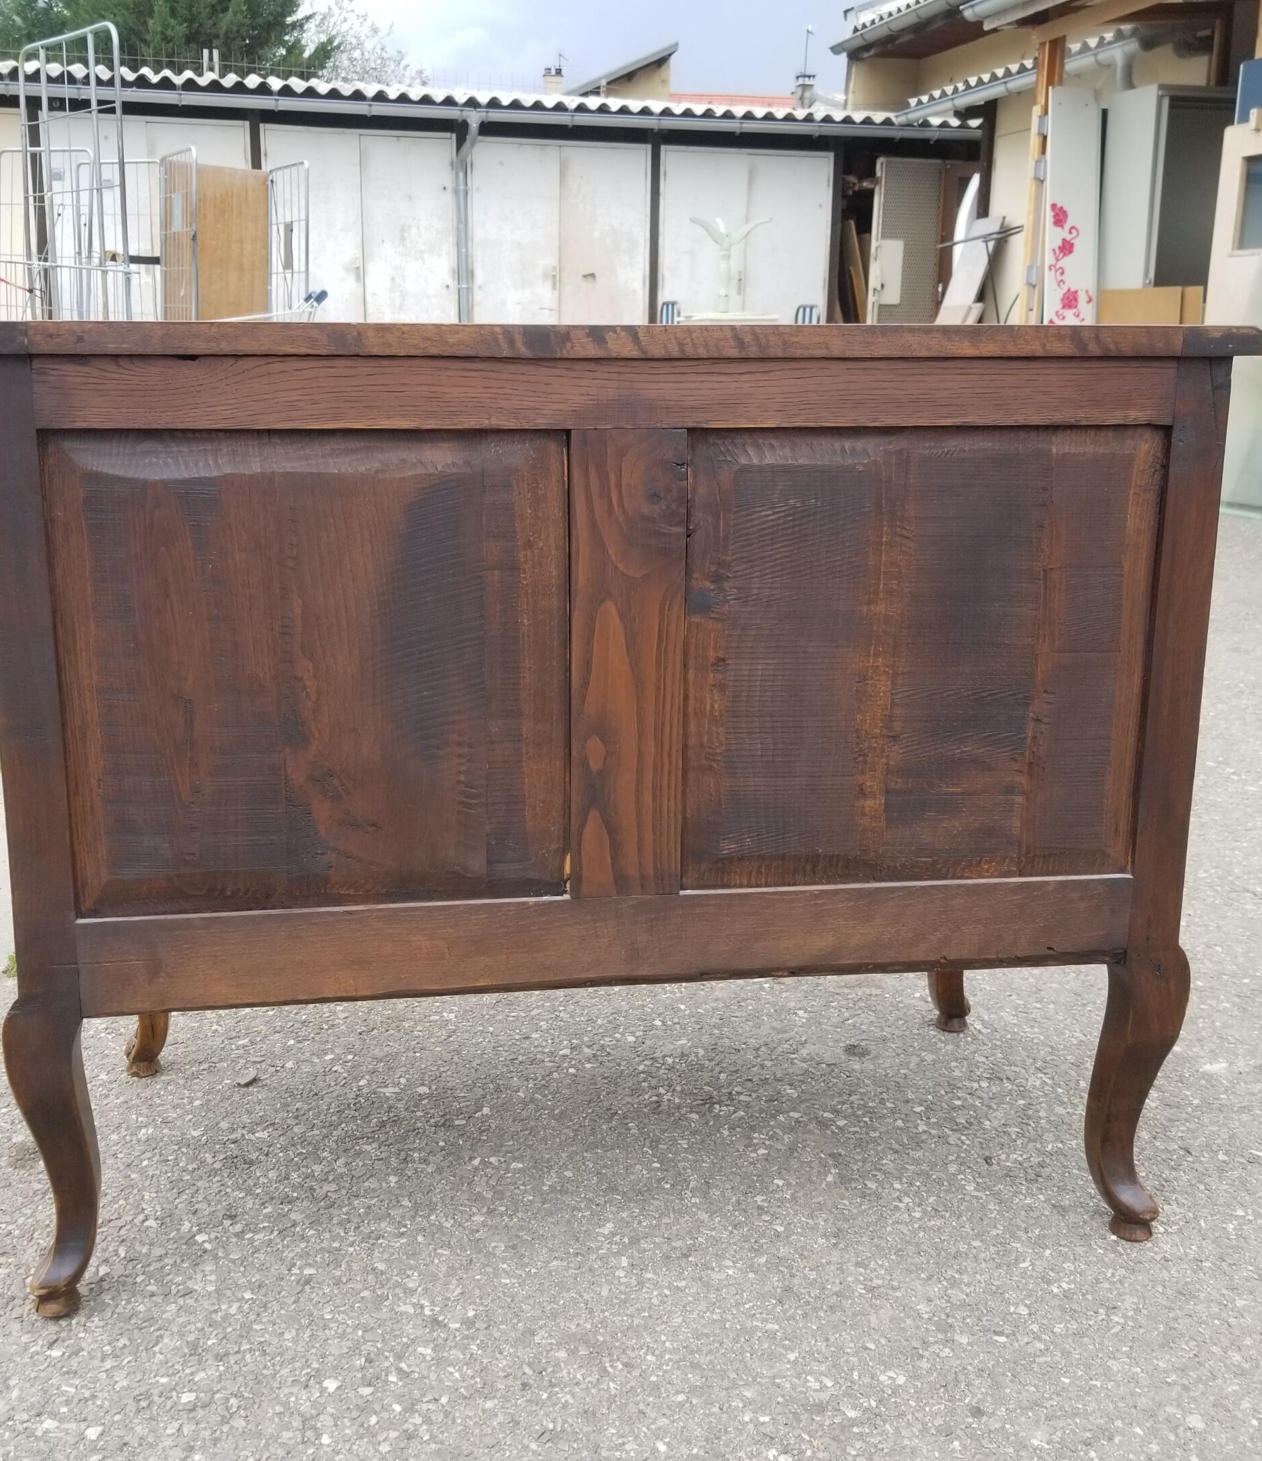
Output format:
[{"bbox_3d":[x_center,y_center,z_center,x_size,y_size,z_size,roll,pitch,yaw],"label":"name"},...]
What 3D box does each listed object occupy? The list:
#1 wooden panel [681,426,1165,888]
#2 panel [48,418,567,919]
[{"bbox_3d":[0.255,-0.062,1.310,0.427,0.412,0.025,-2,16,-7],"label":"wooden panel"},{"bbox_3d":[-0.262,-0.047,1.243,0.424,0.412,0.025,-2,16,-7],"label":"panel"}]

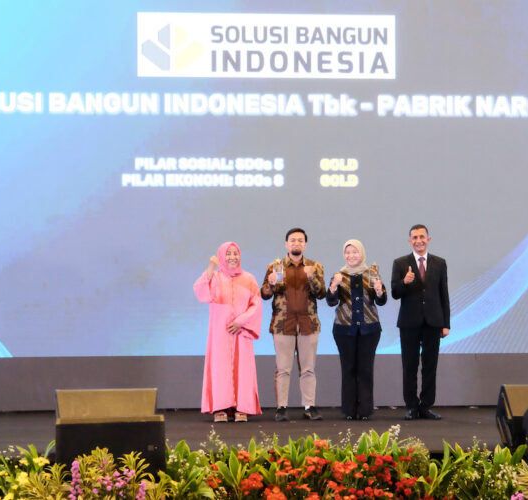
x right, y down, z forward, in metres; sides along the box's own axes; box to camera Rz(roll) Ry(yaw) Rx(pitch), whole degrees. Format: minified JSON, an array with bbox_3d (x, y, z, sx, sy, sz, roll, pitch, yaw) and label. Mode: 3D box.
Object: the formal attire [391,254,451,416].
[{"bbox_3d":[1.364,0.721,11.914,0.520,1.400,0.330,0,-1,2],"label":"formal attire"}]

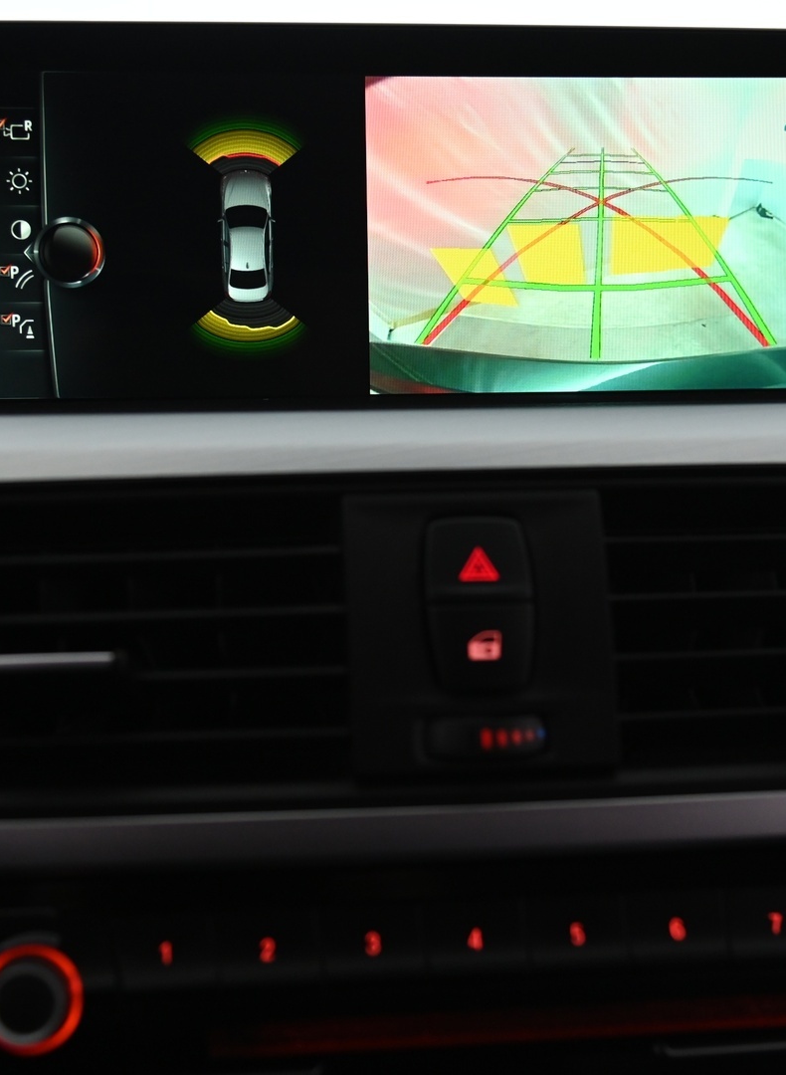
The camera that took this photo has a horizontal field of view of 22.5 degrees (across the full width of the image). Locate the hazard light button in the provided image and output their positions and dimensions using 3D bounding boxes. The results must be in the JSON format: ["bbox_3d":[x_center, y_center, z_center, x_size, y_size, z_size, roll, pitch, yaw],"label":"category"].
[{"bbox_3d":[0.018,0.005,0.416,0.022,0.018,0.008,-1,-11,-7],"label":"hazard light button"}]

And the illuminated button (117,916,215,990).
[{"bbox_3d":[-0.044,0.081,0.383,0.018,0.013,0.008,-1,-16,-7],"label":"illuminated button"}]

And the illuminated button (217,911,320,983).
[{"bbox_3d":[-0.025,0.080,0.385,0.020,0.013,0.008,-1,-16,-7],"label":"illuminated button"}]

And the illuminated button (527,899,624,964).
[{"bbox_3d":[0.036,0.079,0.393,0.019,0.013,0.008,-1,-16,-7],"label":"illuminated button"}]

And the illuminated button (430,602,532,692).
[{"bbox_3d":[0.018,0.023,0.412,0.021,0.017,0.008,-1,-11,-7],"label":"illuminated button"}]

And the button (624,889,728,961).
[{"bbox_3d":[0.056,0.078,0.395,0.019,0.013,0.008,-1,-16,-7],"label":"button"}]

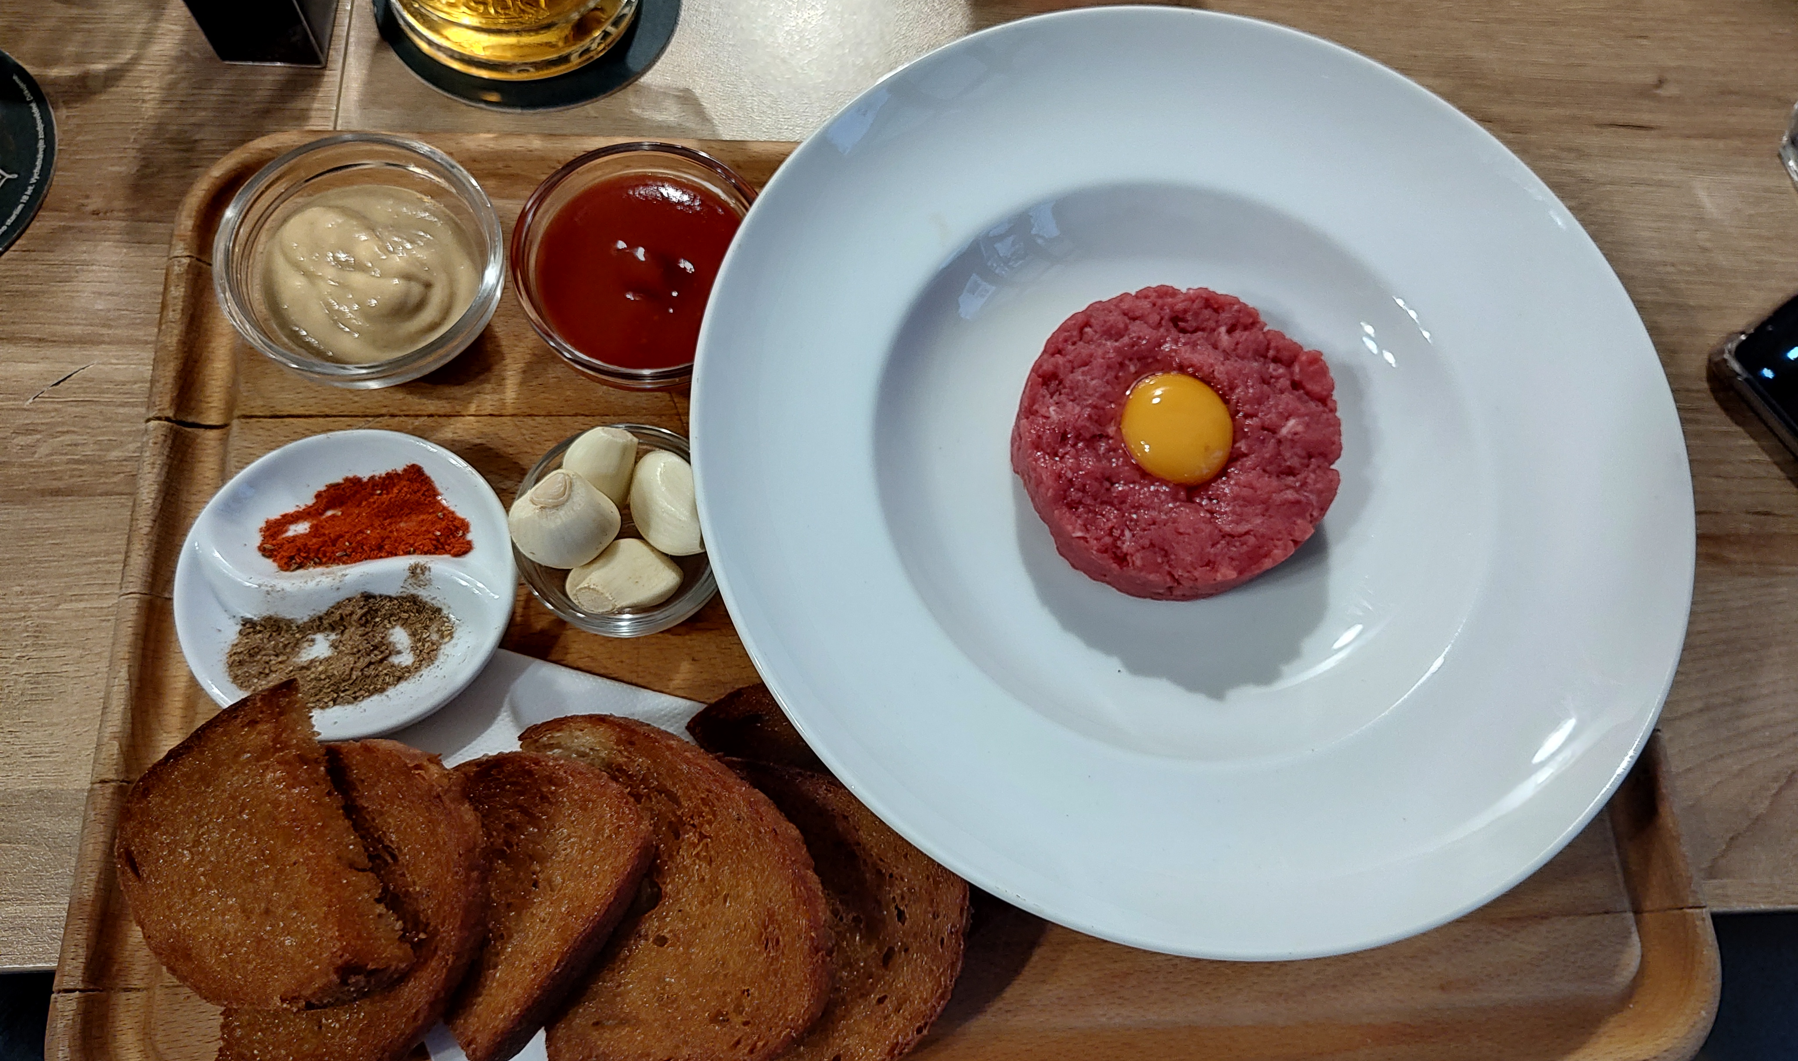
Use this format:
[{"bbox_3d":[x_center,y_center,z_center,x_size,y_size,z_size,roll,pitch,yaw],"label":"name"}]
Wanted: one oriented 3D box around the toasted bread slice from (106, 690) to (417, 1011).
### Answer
[{"bbox_3d":[-0.157,0.084,0.294,0.055,0.015,0.078,-28,77,-2],"label":"toasted bread slice"}]

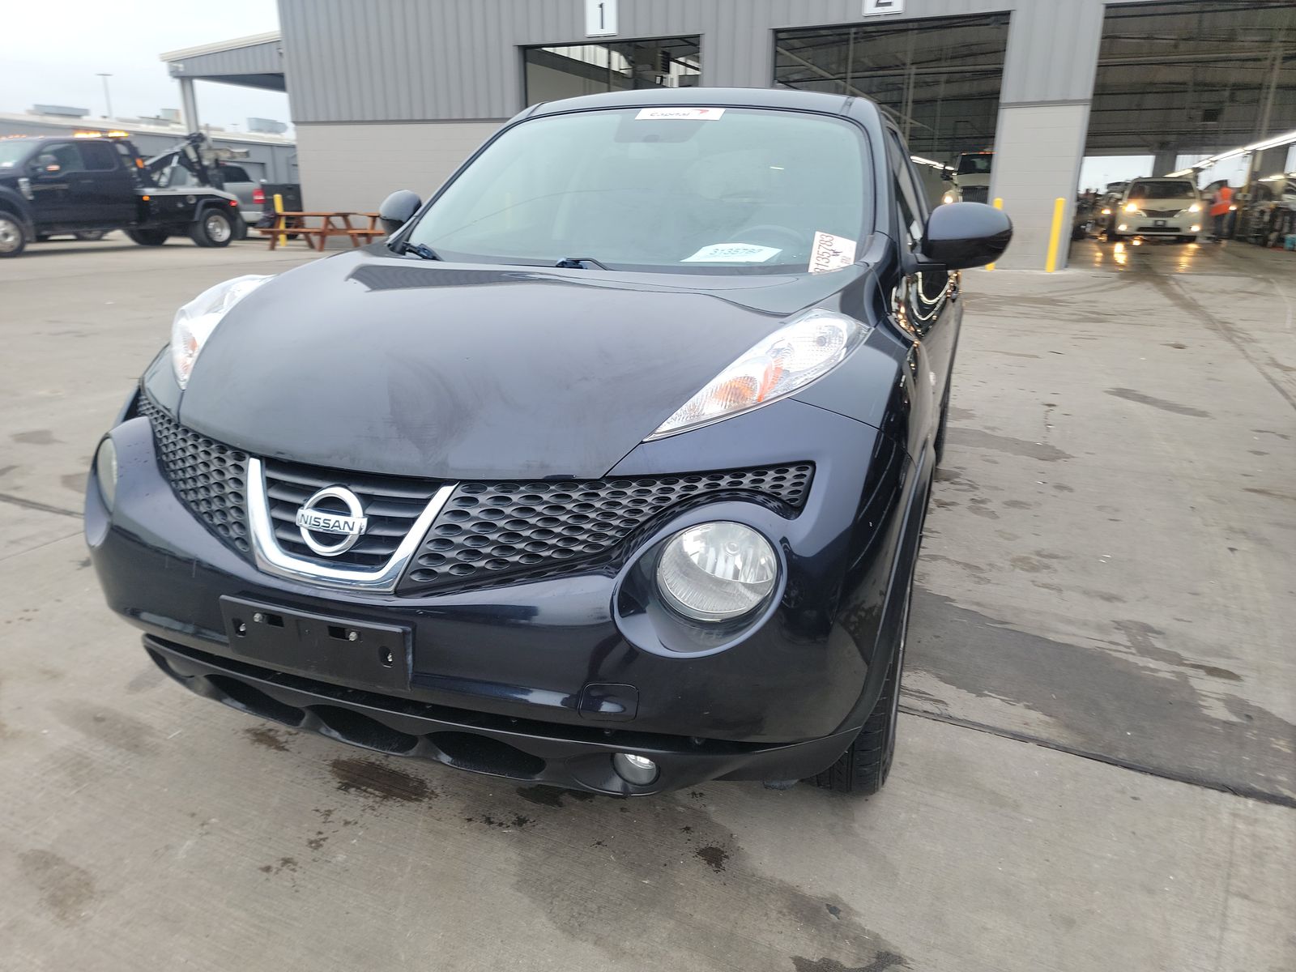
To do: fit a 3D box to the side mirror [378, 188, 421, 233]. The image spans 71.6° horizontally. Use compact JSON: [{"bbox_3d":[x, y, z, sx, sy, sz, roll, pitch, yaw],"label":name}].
[{"bbox_3d":[-0.805,-0.891,3.027,0.250,0.190,0.160,7,20,18],"label":"side mirror"}]

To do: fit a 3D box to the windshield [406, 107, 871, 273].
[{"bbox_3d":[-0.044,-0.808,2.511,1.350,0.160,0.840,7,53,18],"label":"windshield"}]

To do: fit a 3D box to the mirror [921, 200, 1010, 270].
[{"bbox_3d":[0.872,-0.684,2.473,0.250,0.190,0.160,7,20,18],"label":"mirror"}]

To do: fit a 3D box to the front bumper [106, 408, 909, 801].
[{"bbox_3d":[-0.439,0.192,1.687,1.760,0.700,0.600,7,20,18],"label":"front bumper"}]

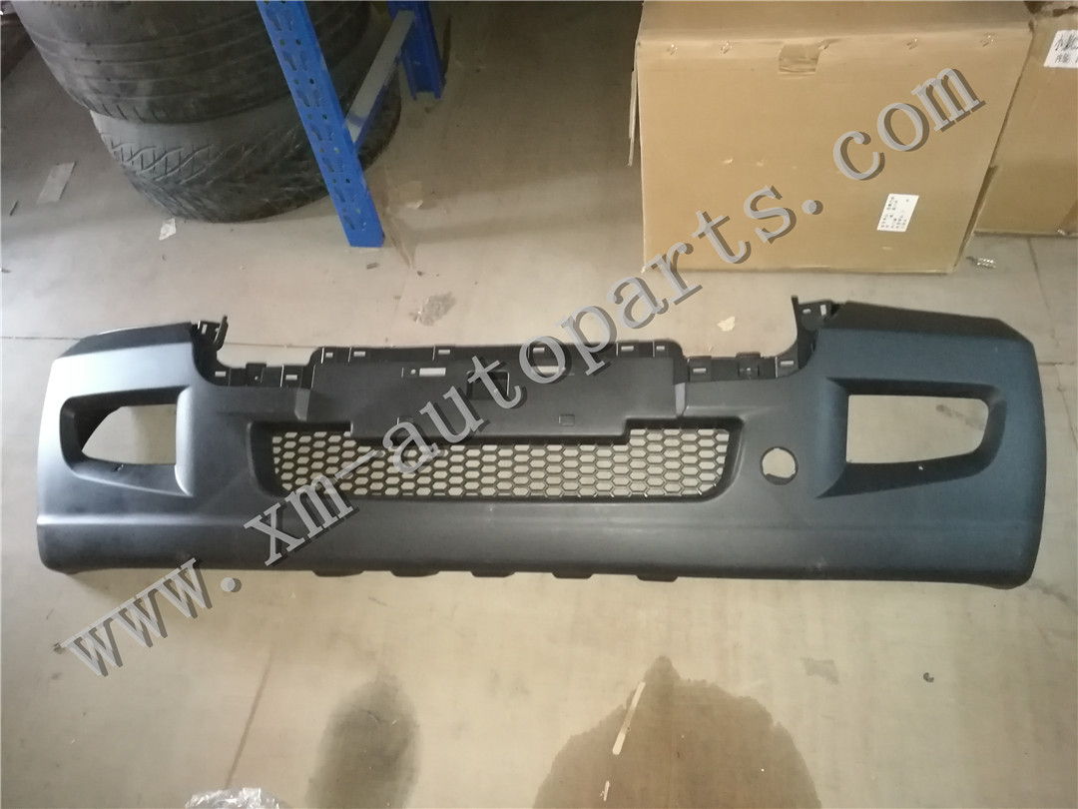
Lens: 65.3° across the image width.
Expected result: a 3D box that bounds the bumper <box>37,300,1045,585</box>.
[{"bbox_3d":[-0.059,0.082,1.468,1.670,0.420,0.460,-1,78,8],"label":"bumper"}]

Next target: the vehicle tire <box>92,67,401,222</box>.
[{"bbox_3d":[-0.723,-0.777,2.136,0.733,0.279,0.733,-5,50,6],"label":"vehicle tire"}]

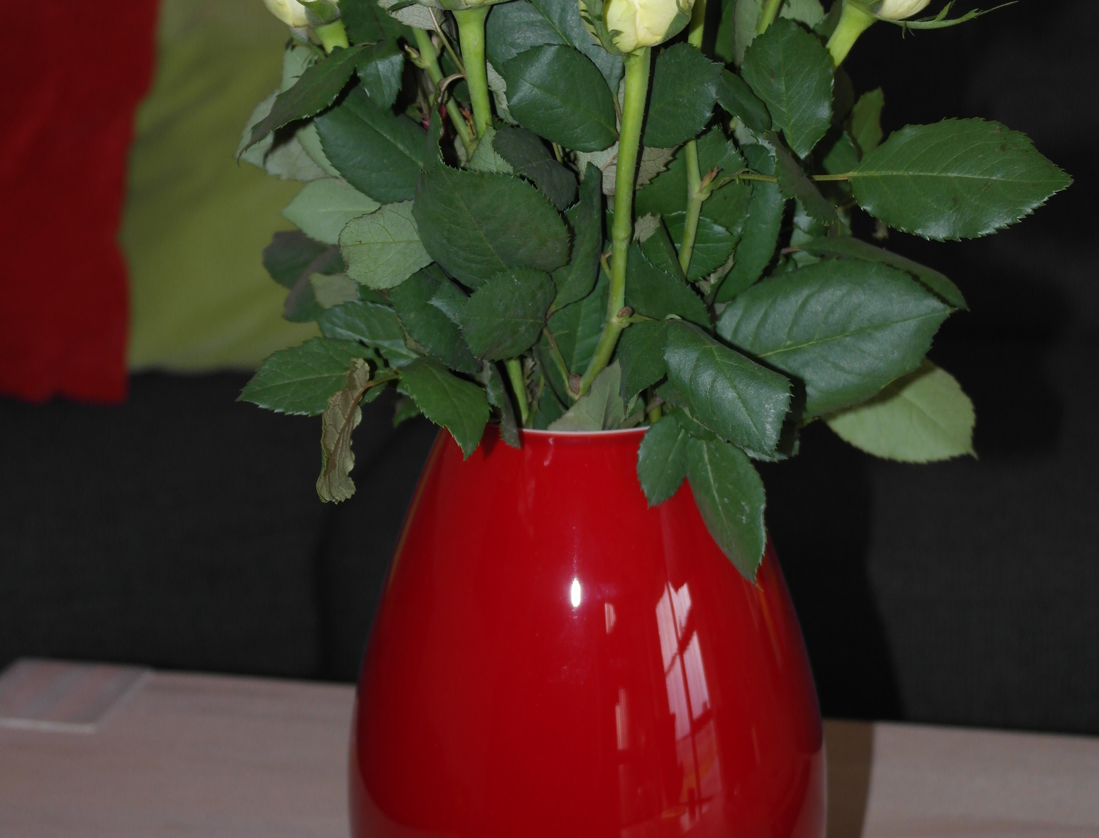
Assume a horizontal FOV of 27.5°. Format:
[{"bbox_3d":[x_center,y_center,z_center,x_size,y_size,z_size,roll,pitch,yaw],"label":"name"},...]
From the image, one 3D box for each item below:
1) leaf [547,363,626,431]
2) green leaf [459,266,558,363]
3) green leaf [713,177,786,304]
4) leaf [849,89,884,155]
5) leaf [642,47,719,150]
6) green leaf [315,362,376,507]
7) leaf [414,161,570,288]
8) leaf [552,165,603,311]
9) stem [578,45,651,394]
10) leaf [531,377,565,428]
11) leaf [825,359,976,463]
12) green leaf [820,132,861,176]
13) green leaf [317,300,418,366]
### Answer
[{"bbox_3d":[0.013,-0.006,0.785,0.028,0.028,0.014,15,6,1],"label":"leaf"},{"bbox_3d":[-0.013,-0.032,0.676,0.031,0.029,0.010,3,-12,9],"label":"green leaf"},{"bbox_3d":[0.068,-0.063,0.755,0.023,0.056,0.013,21,0,-10],"label":"green leaf"},{"bbox_3d":[0.105,-0.099,0.750,0.014,0.024,0.008,7,6,-17],"label":"leaf"},{"bbox_3d":[0.043,-0.108,0.755,0.028,0.037,0.014,11,6,-4],"label":"leaf"},{"bbox_3d":[-0.069,0.004,0.750,0.015,0.049,0.015,12,-6,1],"label":"green leaf"},{"bbox_3d":[-0.018,-0.063,0.730,0.042,0.055,0.015,-39,-6,-3],"label":"leaf"},{"bbox_3d":[0.009,-0.061,0.755,0.022,0.052,0.011,16,-3,-16],"label":"leaf"},{"bbox_3d":[0.022,-0.067,0.754,0.015,0.132,0.018,8,29,1],"label":"stem"},{"bbox_3d":[0.000,-0.006,0.722,0.015,0.021,0.008,-6,6,-7],"label":"leaf"},{"bbox_3d":[0.133,-0.005,0.851,0.065,0.045,0.014,43,-4,-4],"label":"leaf"},{"bbox_3d":[0.106,-0.096,0.810,0.019,0.021,0.008,11,6,-5],"label":"green leaf"},{"bbox_3d":[-0.061,-0.029,0.765,0.040,0.012,0.024,21,59,7],"label":"green leaf"}]

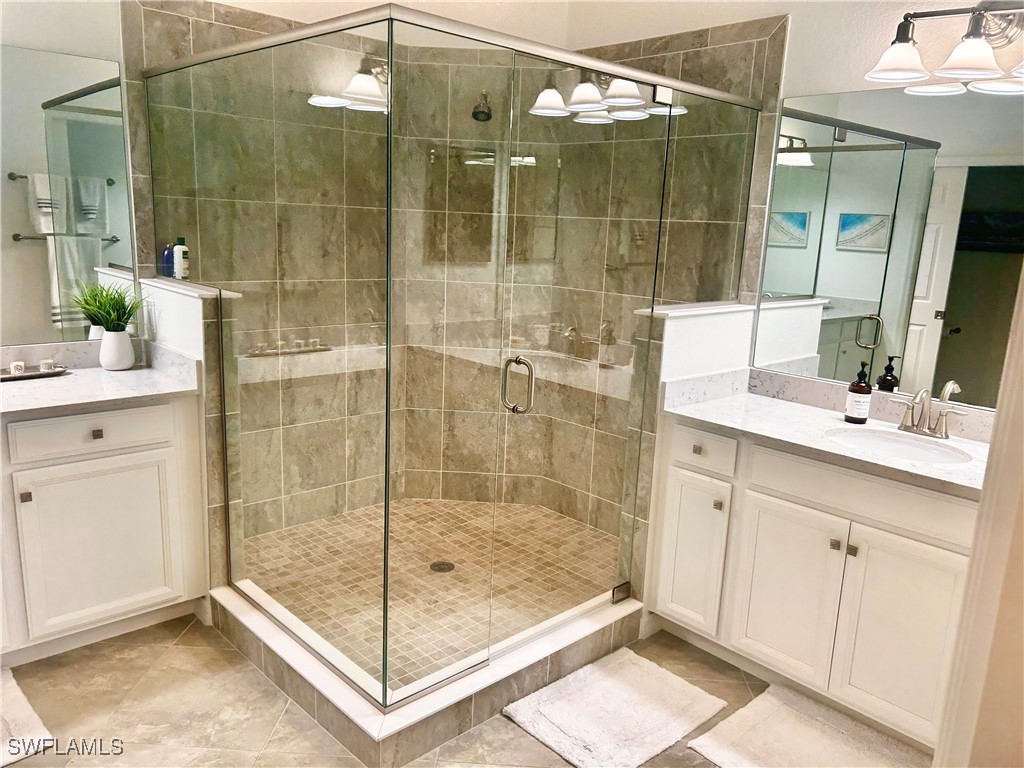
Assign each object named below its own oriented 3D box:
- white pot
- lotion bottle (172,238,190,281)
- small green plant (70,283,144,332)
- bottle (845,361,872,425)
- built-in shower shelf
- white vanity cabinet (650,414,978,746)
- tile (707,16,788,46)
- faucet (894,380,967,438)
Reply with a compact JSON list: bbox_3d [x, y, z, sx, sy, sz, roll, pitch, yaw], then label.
[{"bbox_3d":[-1.513,-0.128,2.944,0.136,0.150,0.136,-9,16,-42],"label":"white pot"},{"bbox_3d":[-1.286,-0.487,2.995,0.058,0.172,0.047,-9,16,-42],"label":"lotion bottle"},{"bbox_3d":[-1.510,-0.289,2.882,0.250,0.185,0.210,-9,16,-42],"label":"small green plant"},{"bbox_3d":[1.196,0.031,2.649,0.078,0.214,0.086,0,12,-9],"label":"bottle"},{"bbox_3d":[-0.995,-0.143,3.439,0.410,0.030,0.090,-9,16,-42],"label":"built-in shower shelf"},{"bbox_3d":[1.082,0.606,2.634,0.552,0.847,1.028,-9,16,-42],"label":"white vanity cabinet"},{"bbox_3d":[0.891,-1.333,2.917,0.012,0.061,0.334,-9,16,-42],"label":"tile"},{"bbox_3d":[1.335,0.091,2.506,0.125,0.153,0.225,-9,16,-42],"label":"faucet"}]

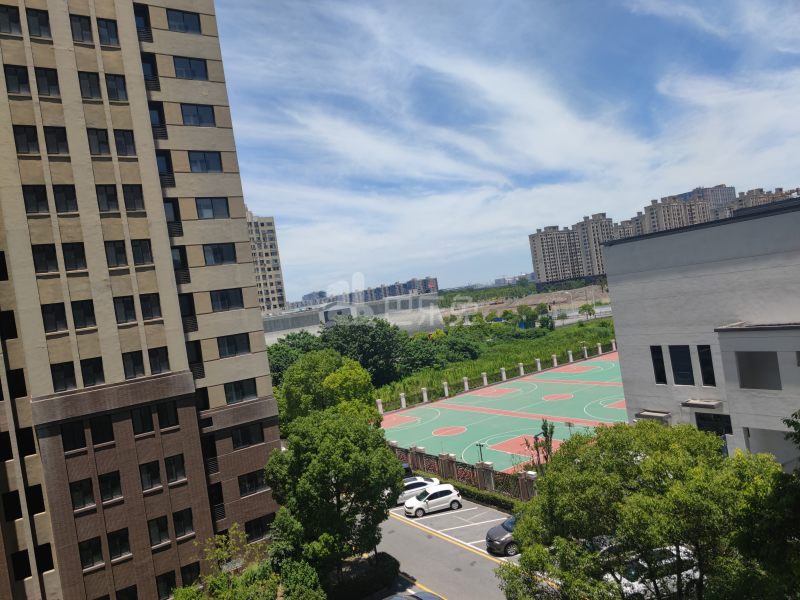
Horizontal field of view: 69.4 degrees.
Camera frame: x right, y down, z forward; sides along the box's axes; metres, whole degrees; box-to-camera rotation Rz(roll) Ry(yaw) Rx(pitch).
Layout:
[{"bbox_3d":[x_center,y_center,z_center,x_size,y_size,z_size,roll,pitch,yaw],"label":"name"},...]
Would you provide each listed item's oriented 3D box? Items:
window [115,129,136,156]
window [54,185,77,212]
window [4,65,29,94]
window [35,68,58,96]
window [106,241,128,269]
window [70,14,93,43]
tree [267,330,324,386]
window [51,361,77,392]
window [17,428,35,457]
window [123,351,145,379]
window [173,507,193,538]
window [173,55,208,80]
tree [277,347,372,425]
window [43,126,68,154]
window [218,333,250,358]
[{"bbox_3d":[-14.838,-8.504,31.246,0.950,1.366,0.150,-9,1,-35],"label":"window"},{"bbox_3d":[-16.823,-5.099,29.080,0.954,1.379,0.150,-9,1,-35],"label":"window"},{"bbox_3d":[-18.857,-10.842,28.513,0.982,1.398,0.150,-9,1,-35],"label":"window"},{"bbox_3d":[-17.409,-10.790,28.559,0.950,1.380,0.200,-9,0,-35],"label":"window"},{"bbox_3d":[-14.841,-2.421,30.272,0.929,1.365,0.140,-9,1,-35],"label":"window"},{"bbox_3d":[-16.568,-14.092,30.098,0.929,1.365,0.140,-9,1,-35],"label":"window"},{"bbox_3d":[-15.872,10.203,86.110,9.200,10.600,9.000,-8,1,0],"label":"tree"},{"bbox_3d":[-16.416,3.788,28.252,0.947,1.344,0.150,-9,1,-35],"label":"window"},{"bbox_3d":[-18.334,7.001,28.302,0.720,1.367,0.150,-9,1,-35],"label":"window"},{"bbox_3d":[-13.780,3.357,29.913,0.939,1.367,0.150,-9,1,-35],"label":"window"},{"bbox_3d":[-11.645,12.017,31.213,0.944,1.372,0.140,-9,1,-35],"label":"window"},{"bbox_3d":[-13.000,-14.427,36.122,1.973,1.287,0.150,-9,1,-35],"label":"window"},{"bbox_3d":[-6.164,9.970,51.978,8.600,10.994,8.200,-9,1,-8],"label":"tree"},{"bbox_3d":[-17.096,-7.928,28.816,0.938,1.344,0.150,-9,1,-35],"label":"window"},{"bbox_3d":[-10.300,2.871,35.968,1.950,1.300,0.200,-9,0,-35],"label":"window"}]

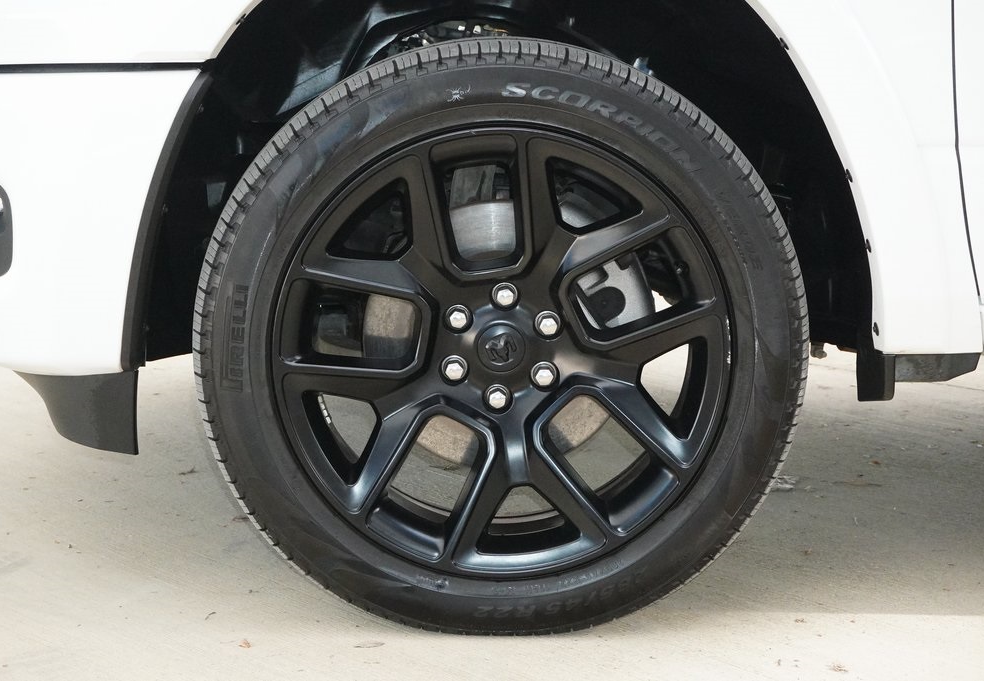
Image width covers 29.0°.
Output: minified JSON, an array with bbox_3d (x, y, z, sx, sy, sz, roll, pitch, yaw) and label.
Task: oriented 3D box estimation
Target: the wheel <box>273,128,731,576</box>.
[{"bbox_3d":[0.015,-0.007,2.572,0.595,0.595,0.240,0,12,1],"label":"wheel"}]

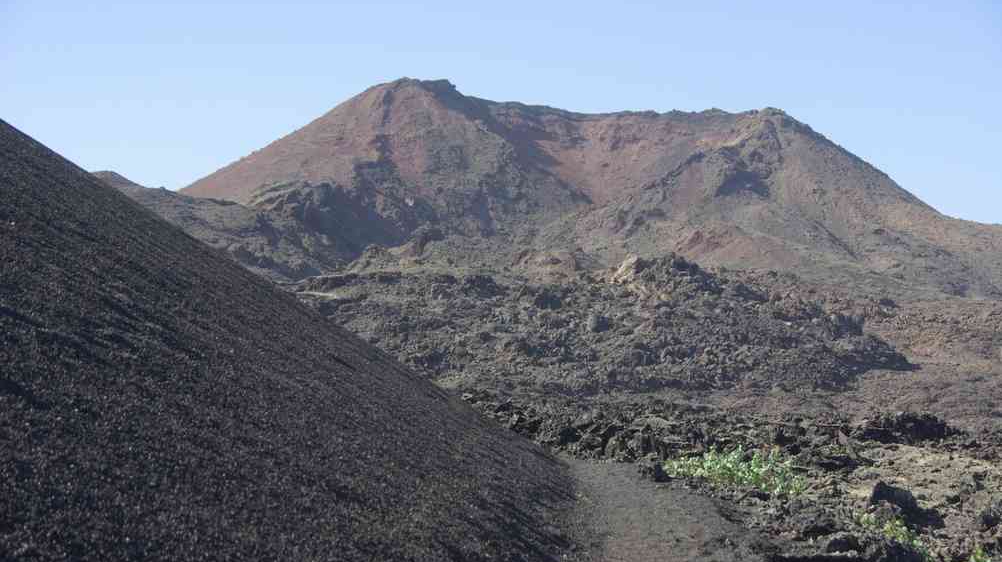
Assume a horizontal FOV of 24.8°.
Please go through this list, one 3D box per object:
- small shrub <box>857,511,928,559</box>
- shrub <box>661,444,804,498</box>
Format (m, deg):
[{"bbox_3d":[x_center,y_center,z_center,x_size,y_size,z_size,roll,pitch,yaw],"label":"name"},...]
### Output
[{"bbox_3d":[3.262,2.112,19.000,0.600,0.360,0.500,0,0,0],"label":"small shrub"},{"bbox_3d":[2.663,2.161,26.000,1.620,0.550,1.200,0,0,0],"label":"shrub"}]

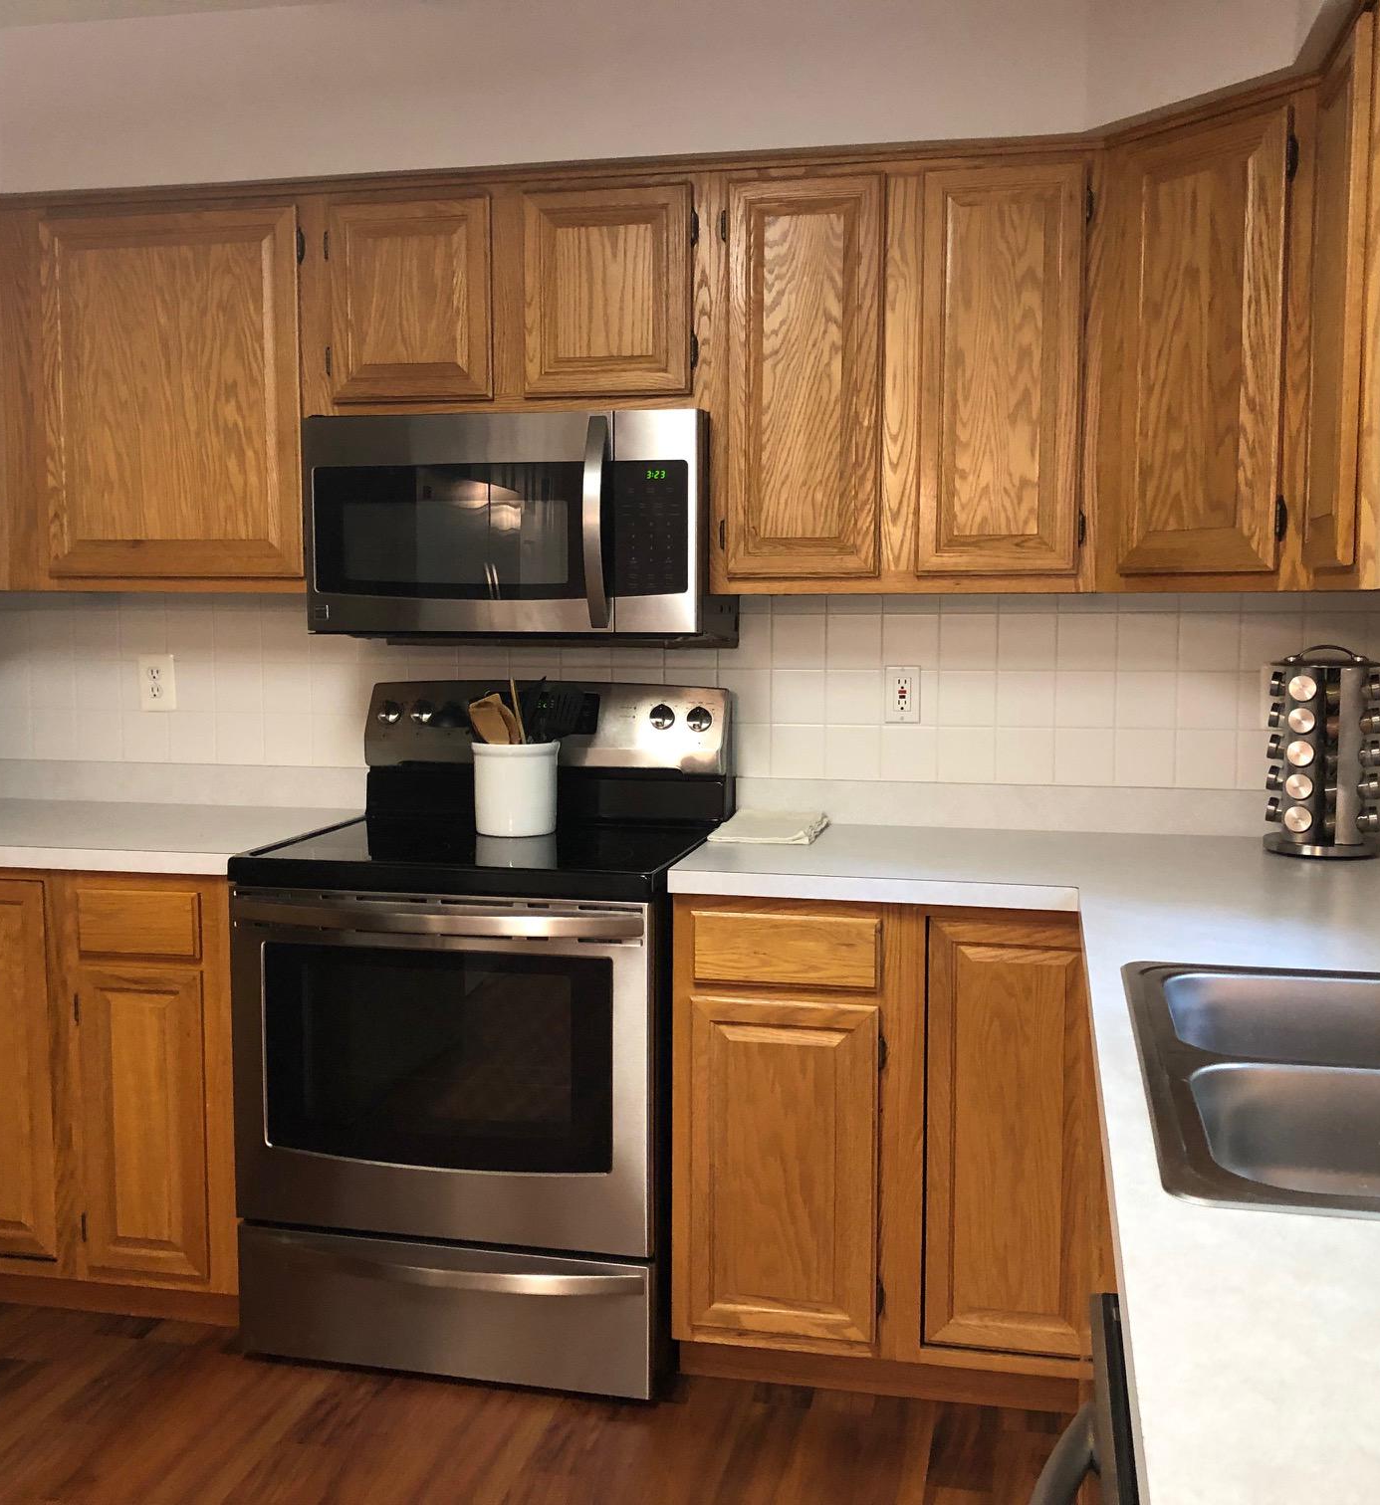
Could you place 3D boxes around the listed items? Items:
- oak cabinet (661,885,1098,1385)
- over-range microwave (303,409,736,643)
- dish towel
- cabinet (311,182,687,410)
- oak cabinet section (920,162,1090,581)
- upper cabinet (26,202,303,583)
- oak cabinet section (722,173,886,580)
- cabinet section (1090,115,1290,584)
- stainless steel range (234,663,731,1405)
[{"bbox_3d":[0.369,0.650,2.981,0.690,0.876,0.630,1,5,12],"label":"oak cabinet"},{"bbox_3d":[-0.312,-0.424,3.144,0.757,0.418,0.410,1,5,12],"label":"over-range microwave"},{"bbox_3d":[0.159,0.146,3.132,0.193,0.025,0.275,1,5,12],"label":"dish towel"},{"bbox_3d":[-0.312,-0.858,3.143,0.769,0.445,0.335,1,5,12],"label":"cabinet"},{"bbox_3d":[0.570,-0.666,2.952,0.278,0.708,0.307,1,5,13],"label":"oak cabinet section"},{"bbox_3d":[-1.004,-0.711,3.307,0.650,0.771,0.335,1,5,12],"label":"upper cabinet"},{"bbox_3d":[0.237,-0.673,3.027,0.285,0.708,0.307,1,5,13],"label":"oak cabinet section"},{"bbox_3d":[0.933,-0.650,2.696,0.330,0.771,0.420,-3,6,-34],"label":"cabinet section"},{"bbox_3d":[-0.364,0.482,3.081,0.757,1.187,0.685,1,5,12],"label":"stainless steel range"}]

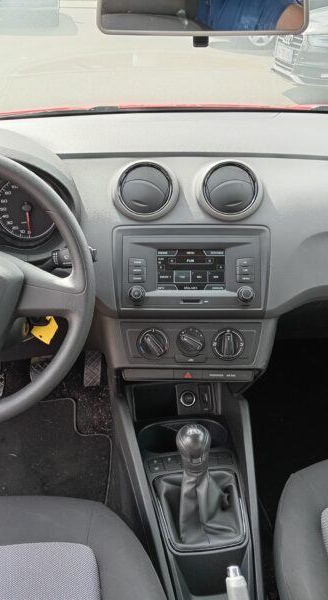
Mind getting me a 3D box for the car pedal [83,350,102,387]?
[{"bbox_3d":[-0.177,0.167,1.430,0.044,0.098,0.030,2,-4,-3],"label":"car pedal"}]

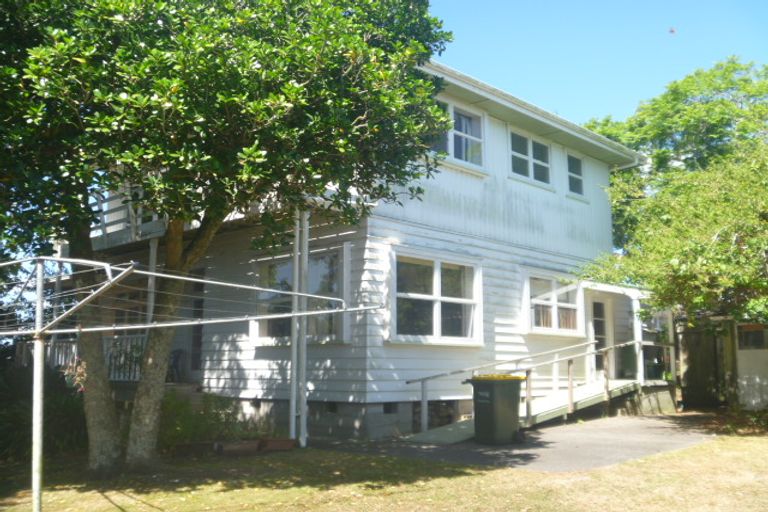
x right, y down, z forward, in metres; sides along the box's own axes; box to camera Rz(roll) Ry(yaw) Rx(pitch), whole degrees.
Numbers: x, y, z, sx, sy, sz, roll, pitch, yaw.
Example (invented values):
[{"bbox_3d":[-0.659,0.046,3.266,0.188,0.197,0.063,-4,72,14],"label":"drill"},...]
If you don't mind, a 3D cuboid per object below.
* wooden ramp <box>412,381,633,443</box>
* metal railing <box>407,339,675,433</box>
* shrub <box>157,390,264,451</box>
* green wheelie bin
[{"bbox_3d":[2.914,2.893,14.225,1.008,0.857,6.472,-8,-12,44],"label":"wooden ramp"},{"bbox_3d":[3.582,2.501,14.959,1.079,1.744,8.115,-8,-12,44],"label":"metal railing"},{"bbox_3d":[-2.738,2.477,11.651,1.650,0.880,1.250,2,-9,-13],"label":"shrub"},{"bbox_3d":[1.834,2.431,11.897,0.580,1.050,0.710,-8,-12,44],"label":"green wheelie bin"}]

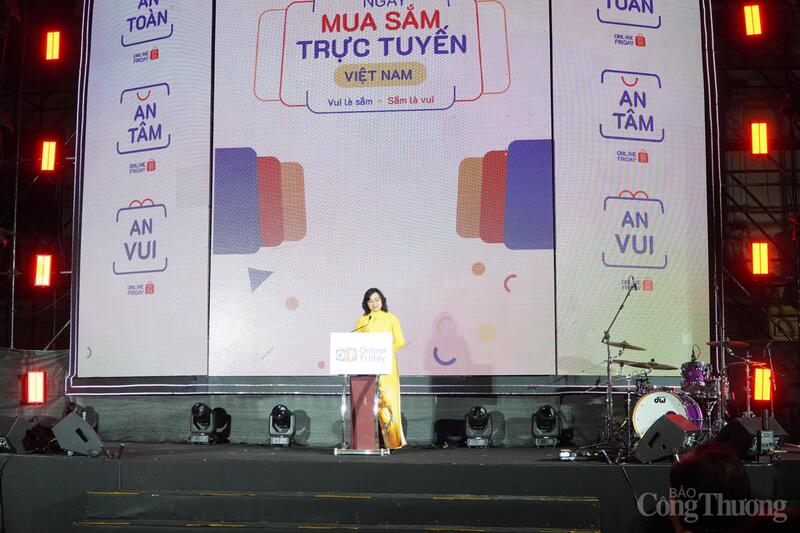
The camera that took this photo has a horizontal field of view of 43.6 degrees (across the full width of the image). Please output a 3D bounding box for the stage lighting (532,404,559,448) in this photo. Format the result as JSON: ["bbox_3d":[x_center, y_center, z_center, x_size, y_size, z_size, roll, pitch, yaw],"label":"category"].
[{"bbox_3d":[1.590,1.734,10.850,0.300,0.450,0.270,0,-7,4],"label":"stage lighting"}]

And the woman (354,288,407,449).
[{"bbox_3d":[-0.194,1.064,10.400,0.500,1.650,0.380,-1,-7,8],"label":"woman"}]

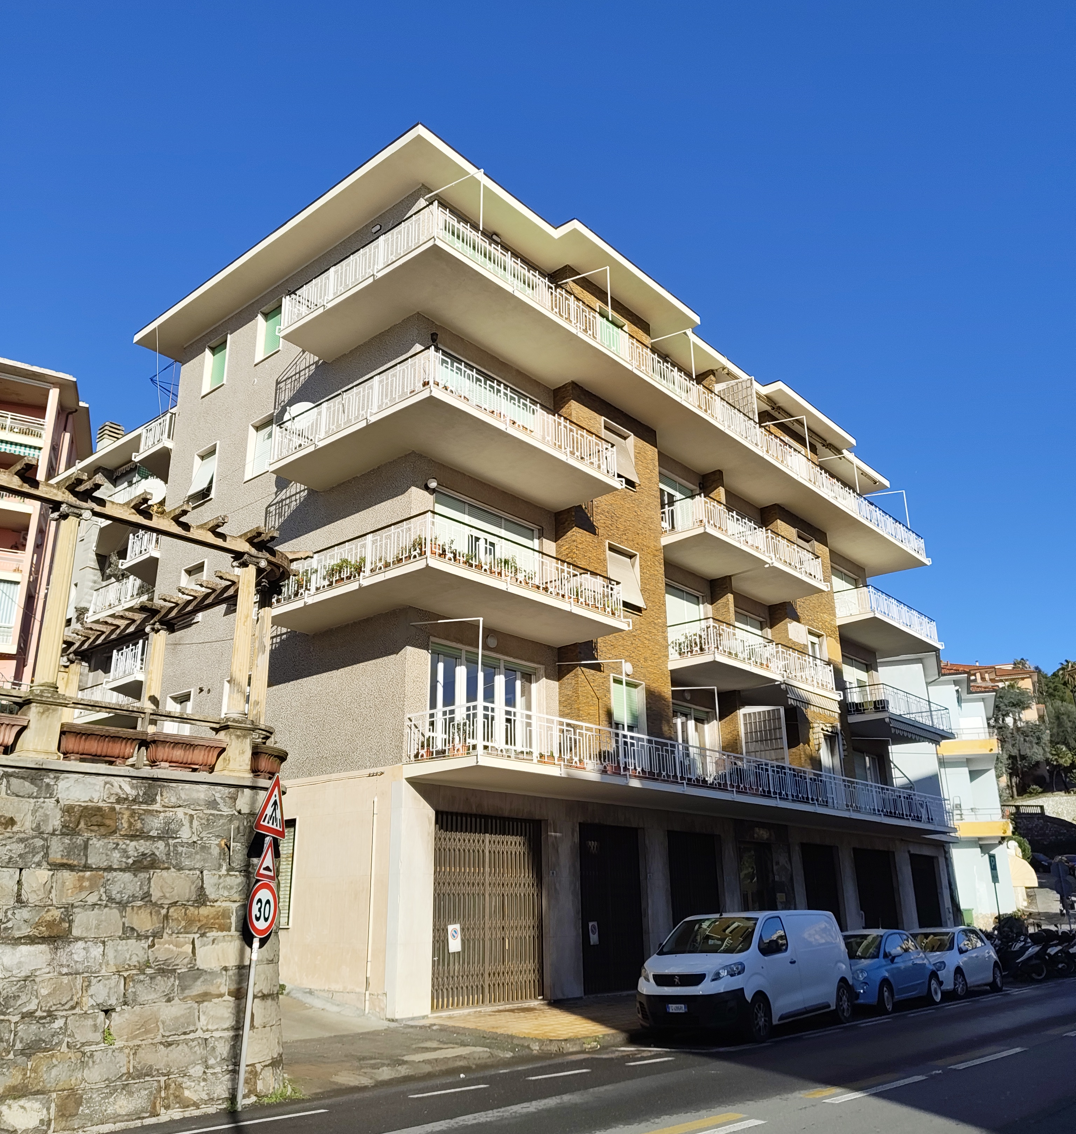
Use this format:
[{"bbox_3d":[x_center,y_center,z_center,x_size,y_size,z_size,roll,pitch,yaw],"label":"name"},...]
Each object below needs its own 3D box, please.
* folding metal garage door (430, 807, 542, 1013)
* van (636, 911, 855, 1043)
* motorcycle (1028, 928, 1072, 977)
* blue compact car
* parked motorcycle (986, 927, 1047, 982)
[{"bbox_3d":[-0.994,6.774,19.712,0.120,3.564,3.285,-17,-25,38],"label":"folding metal garage door"},{"bbox_3d":[3.670,6.930,17.070,1.980,1.910,4.750,-17,-24,36],"label":"van"},{"bbox_3d":[14.869,11.527,29.593,0.750,1.200,1.950,11,-22,-29],"label":"motorcycle"},{"bbox_3d":[6.820,8.210,20.250,1.640,1.490,3.570,-17,-25,38],"label":"blue compact car"},{"bbox_3d":[13.147,10.813,27.485,0.750,1.200,1.950,13,-24,-35],"label":"parked motorcycle"}]

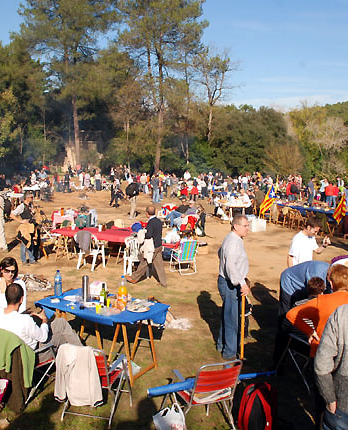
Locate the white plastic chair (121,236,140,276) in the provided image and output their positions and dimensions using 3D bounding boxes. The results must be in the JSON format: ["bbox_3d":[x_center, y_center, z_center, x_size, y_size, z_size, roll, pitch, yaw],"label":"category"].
[{"bbox_3d":[-0.780,0.882,10.368,0.570,0.830,0.560,-2,5,-25],"label":"white plastic chair"}]

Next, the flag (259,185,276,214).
[{"bbox_3d":[3.886,-0.648,20.000,0.700,1.200,0.250,3,6,12],"label":"flag"}]

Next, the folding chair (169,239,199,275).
[{"bbox_3d":[0.230,0.886,10.569,0.530,0.790,0.600,-2,5,-28],"label":"folding chair"}]

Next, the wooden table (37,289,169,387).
[{"bbox_3d":[-0.860,1.372,5.570,1.300,0.730,0.770,3,7,30],"label":"wooden table"}]

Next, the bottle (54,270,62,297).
[{"bbox_3d":[-1.355,0.804,5.650,0.088,0.308,0.088,0,4,0],"label":"bottle"}]

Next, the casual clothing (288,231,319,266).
[{"bbox_3d":[1.678,0.486,6.232,0.300,0.620,0.460,4,7,37],"label":"casual clothing"}]

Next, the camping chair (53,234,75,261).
[{"bbox_3d":[-2.830,0.769,12.271,0.480,0.760,0.500,3,5,30],"label":"camping chair"}]

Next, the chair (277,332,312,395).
[{"bbox_3d":[1.450,1.326,4.869,0.550,0.800,0.560,-2,5,-22],"label":"chair"}]

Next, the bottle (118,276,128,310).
[{"bbox_3d":[-0.553,0.865,5.276,0.100,0.340,0.100,0,6,0],"label":"bottle"}]

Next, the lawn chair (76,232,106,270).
[{"bbox_3d":[-1.930,0.831,11.018,0.570,0.830,0.570,2,5,25],"label":"lawn chair"}]

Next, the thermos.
[{"bbox_3d":[-0.969,0.813,5.300,0.078,0.310,0.078,0,4,0],"label":"thermos"}]

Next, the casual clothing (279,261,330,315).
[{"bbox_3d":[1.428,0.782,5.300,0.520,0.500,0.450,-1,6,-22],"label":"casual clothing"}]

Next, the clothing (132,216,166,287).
[{"bbox_3d":[-0.469,0.713,9.400,0.620,1.380,0.500,3,5,30],"label":"clothing"}]

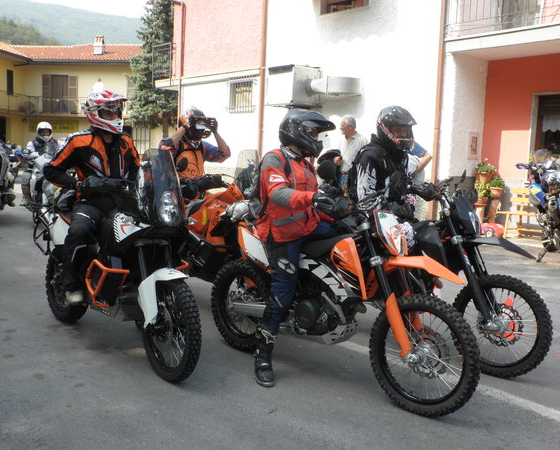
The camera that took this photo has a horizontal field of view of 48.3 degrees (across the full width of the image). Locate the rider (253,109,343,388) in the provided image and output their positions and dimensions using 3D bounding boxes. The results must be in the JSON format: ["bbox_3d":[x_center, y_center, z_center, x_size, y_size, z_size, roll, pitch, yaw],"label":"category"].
[{"bbox_3d":[0.165,0.125,4.050,0.730,1.750,0.700,-3,7,-44],"label":"rider"}]

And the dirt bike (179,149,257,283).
[{"bbox_3d":[-0.649,0.032,5.829,2.250,1.420,0.870,8,8,44],"label":"dirt bike"}]

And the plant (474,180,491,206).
[{"bbox_3d":[3.030,-0.475,9.300,0.250,0.400,0.250,0,5,-18],"label":"plant"}]

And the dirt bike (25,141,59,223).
[{"bbox_3d":[-4.060,-0.750,10.650,0.830,1.330,2.100,-1,6,-26],"label":"dirt bike"}]

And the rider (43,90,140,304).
[{"bbox_3d":[-1.340,-0.220,4.640,0.750,1.540,0.670,-3,7,-41],"label":"rider"}]

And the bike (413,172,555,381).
[{"bbox_3d":[0.960,0.290,4.600,0.840,1.270,2.200,-3,7,-44],"label":"bike"}]

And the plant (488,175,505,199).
[{"bbox_3d":[3.365,-0.591,9.700,0.260,0.350,0.260,-2,8,-39],"label":"plant"}]

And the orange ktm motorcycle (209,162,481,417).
[{"bbox_3d":[0.295,0.334,4.073,2.210,1.360,0.860,8,8,44],"label":"orange ktm motorcycle"}]

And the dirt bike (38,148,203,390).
[{"bbox_3d":[-1.216,0.196,4.552,0.880,1.450,2.270,-3,8,-42],"label":"dirt bike"}]

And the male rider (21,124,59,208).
[{"bbox_3d":[-4.375,-1.096,11.400,0.750,1.520,0.750,-1,7,-30],"label":"male rider"}]

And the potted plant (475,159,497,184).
[{"bbox_3d":[3.130,-0.810,9.500,0.320,0.400,0.320,0,5,-18],"label":"potted plant"}]

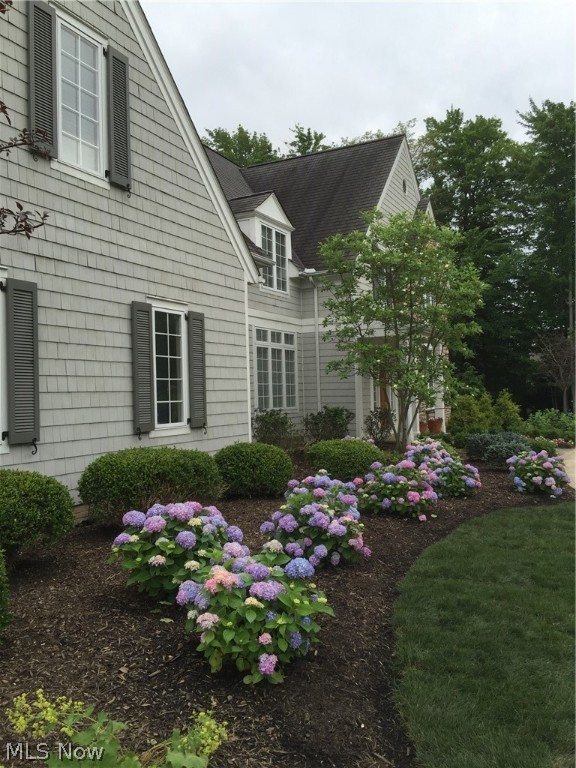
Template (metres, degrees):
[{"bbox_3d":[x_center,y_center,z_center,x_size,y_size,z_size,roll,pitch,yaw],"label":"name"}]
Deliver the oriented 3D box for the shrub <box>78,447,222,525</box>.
[{"bbox_3d":[-1.728,1.280,8.583,1.300,0.880,2.000,-2,-1,27],"label":"shrub"}]

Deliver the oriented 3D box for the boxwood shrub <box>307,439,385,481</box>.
[{"bbox_3d":[0.840,1.103,9.400,1.140,0.626,1.083,-2,-1,5],"label":"boxwood shrub"}]

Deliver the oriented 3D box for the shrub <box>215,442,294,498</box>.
[{"bbox_3d":[-0.543,1.317,10.054,1.200,0.800,1.250,-2,-1,0],"label":"shrub"}]

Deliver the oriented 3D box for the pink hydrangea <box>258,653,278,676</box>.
[{"bbox_3d":[-0.101,1.447,3.320,0.105,0.120,0.105,-2,-1,0],"label":"pink hydrangea"}]

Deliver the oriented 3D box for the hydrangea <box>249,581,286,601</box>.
[{"bbox_3d":[-0.096,0.969,3.020,0.175,0.089,0.140,-2,-1,-2],"label":"hydrangea"}]

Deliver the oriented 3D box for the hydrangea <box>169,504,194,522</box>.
[{"bbox_3d":[-0.737,0.889,4.450,0.176,0.137,0.167,-1,-1,-10],"label":"hydrangea"}]

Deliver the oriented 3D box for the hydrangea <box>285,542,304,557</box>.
[{"bbox_3d":[0.052,1.325,5.150,0.155,0.115,0.140,-2,-1,0],"label":"hydrangea"}]

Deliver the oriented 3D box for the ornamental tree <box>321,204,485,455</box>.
[{"bbox_3d":[2.990,-1.423,16.800,4.250,6.250,4.100,-2,-1,0],"label":"ornamental tree"}]

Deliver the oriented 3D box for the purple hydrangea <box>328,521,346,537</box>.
[{"bbox_3d":[0.400,1.168,5.200,0.145,0.125,0.135,-2,-1,0],"label":"purple hydrangea"}]

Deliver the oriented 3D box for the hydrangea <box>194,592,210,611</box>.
[{"bbox_3d":[-0.465,1.176,3.480,0.093,0.100,0.095,-2,-1,0],"label":"hydrangea"}]

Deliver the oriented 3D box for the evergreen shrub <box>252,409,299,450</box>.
[{"bbox_3d":[-0.258,0.941,13.300,0.951,0.842,0.903,-2,-1,-1],"label":"evergreen shrub"}]

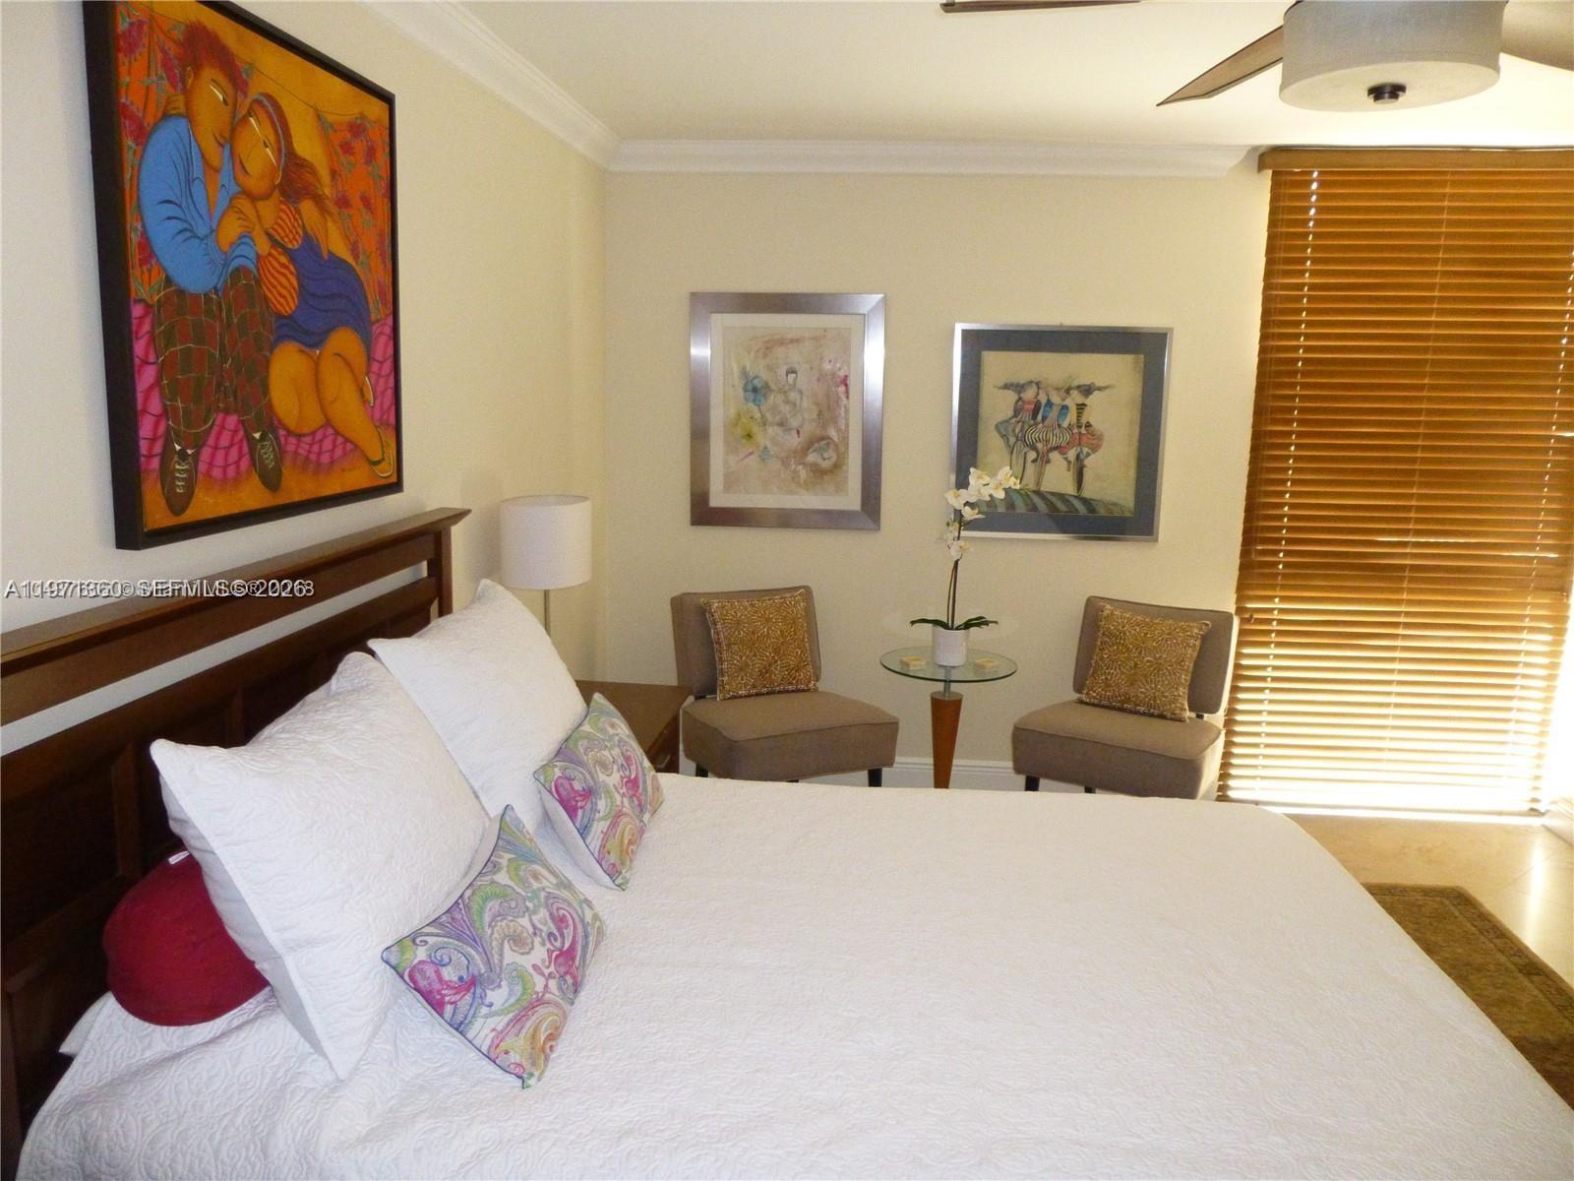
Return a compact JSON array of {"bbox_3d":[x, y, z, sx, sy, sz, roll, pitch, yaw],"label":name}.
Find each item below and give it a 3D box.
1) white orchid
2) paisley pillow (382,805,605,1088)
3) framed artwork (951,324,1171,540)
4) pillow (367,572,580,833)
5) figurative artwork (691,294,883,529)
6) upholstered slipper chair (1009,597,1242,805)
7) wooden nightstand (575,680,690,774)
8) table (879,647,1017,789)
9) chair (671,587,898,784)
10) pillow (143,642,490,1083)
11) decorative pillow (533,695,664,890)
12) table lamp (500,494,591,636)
[{"bbox_3d":[0.603,-0.129,3.878,0.353,0.557,0.220,2,10,5],"label":"white orchid"},{"bbox_3d":[-0.441,0.552,1.829,0.130,0.285,0.485,-42,6,12],"label":"paisley pillow"},{"bbox_3d":[0.994,-0.573,4.175,0.768,0.770,0.025,2,10,5],"label":"framed artwork"},{"bbox_3d":[-0.609,0.267,2.379,0.180,0.530,0.570,-24,7,10],"label":"pillow"},{"bbox_3d":[-0.002,-0.665,4.256,0.718,0.866,0.030,2,10,5],"label":"figurative artwork"},{"bbox_3d":[1.213,0.516,4.029,0.600,0.860,0.650,7,12,29],"label":"upholstered slipper chair"},{"bbox_3d":[-0.588,0.701,3.369,0.490,0.670,0.740,2,11,6],"label":"wooden nightstand"},{"bbox_3d":[0.583,0.584,4.219,0.495,0.630,0.495,2,11,6],"label":"table"},{"bbox_3d":[-0.030,0.454,4.051,0.600,0.830,0.650,-4,11,-25],"label":"chair"},{"bbox_3d":[-0.675,0.384,1.779,0.180,0.530,0.570,-24,7,10],"label":"pillow"},{"bbox_3d":[-0.365,0.396,2.356,0.130,0.300,0.480,-32,6,11],"label":"decorative pillow"},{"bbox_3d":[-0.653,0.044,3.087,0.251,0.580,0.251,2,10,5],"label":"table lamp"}]

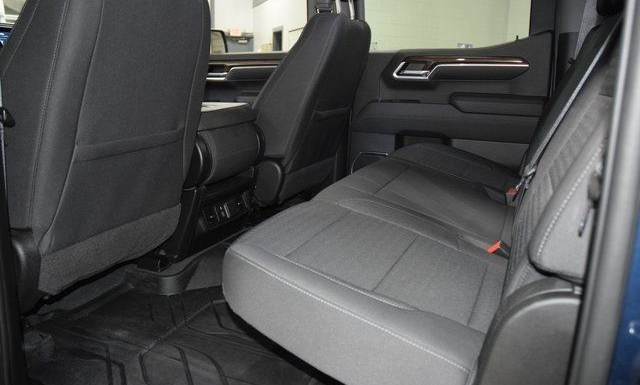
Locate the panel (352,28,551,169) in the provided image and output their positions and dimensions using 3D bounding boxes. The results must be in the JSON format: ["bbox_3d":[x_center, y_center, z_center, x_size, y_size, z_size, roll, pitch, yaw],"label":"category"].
[{"bbox_3d":[0.521,-0.328,2.129,0.860,0.710,0.130,8,17,24],"label":"panel"}]

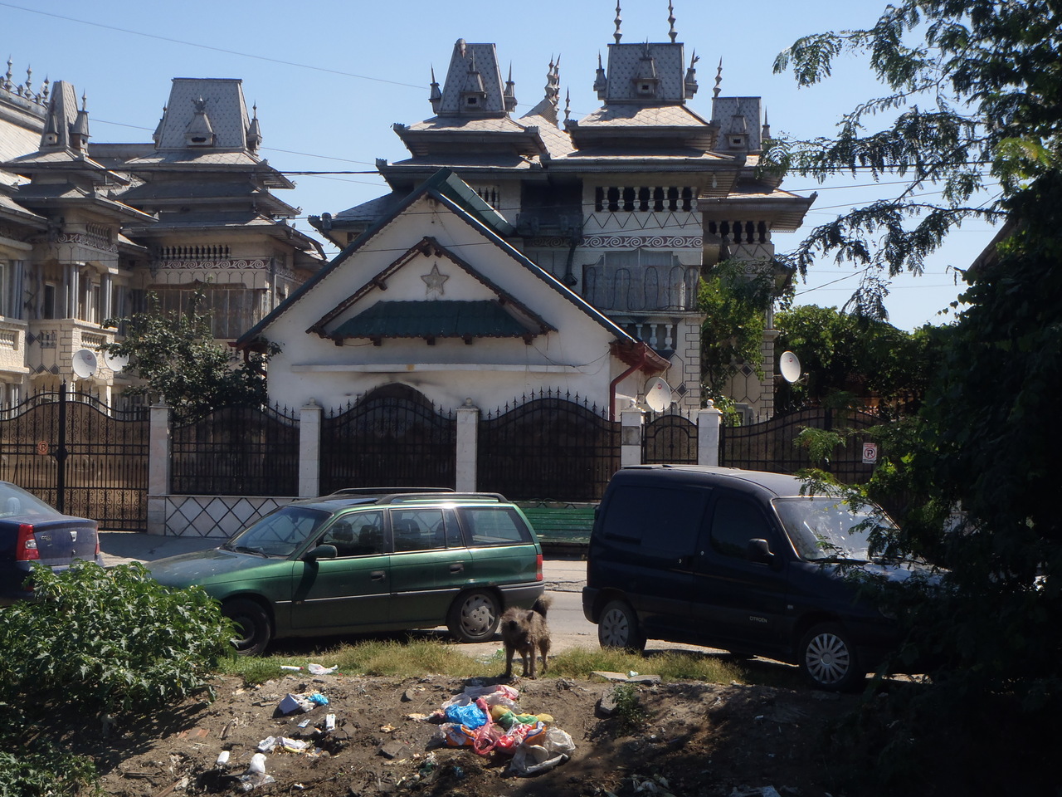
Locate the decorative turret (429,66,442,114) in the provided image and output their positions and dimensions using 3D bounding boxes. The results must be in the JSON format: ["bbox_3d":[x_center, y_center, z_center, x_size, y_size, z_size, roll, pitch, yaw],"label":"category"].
[{"bbox_3d":[-2.271,-7.407,41.800,0.420,1.150,0.550,0,-3,5],"label":"decorative turret"}]

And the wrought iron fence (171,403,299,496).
[{"bbox_3d":[-5.294,0.913,31.300,2.340,1.720,0.080,0,-3,10],"label":"wrought iron fence"}]

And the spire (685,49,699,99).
[{"bbox_3d":[3.754,-7.596,41.000,0.420,1.180,0.580,0,-3,5],"label":"spire"}]

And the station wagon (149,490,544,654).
[{"bbox_3d":[-1.961,1.691,17.585,4.280,1.490,1.690,2,-3,-33],"label":"station wagon"}]

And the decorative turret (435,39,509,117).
[{"bbox_3d":[-1.411,-7.549,41.600,1.680,1.920,1.600,0,-3,5],"label":"decorative turret"}]

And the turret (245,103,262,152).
[{"bbox_3d":[-9.177,-9.012,58.000,0.500,1.650,0.600,1,-1,3],"label":"turret"}]

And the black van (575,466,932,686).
[{"bbox_3d":[2.379,1.645,16.490,1.720,1.810,4.110,2,-1,-39],"label":"black van"}]

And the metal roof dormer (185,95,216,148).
[{"bbox_3d":[-9.697,-8.130,51.300,0.870,1.520,0.650,1,-1,5],"label":"metal roof dormer"}]

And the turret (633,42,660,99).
[{"bbox_3d":[2.645,-7.544,40.100,0.620,1.320,0.450,0,-3,5],"label":"turret"}]

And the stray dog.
[{"bbox_3d":[-0.047,2.081,15.200,0.290,0.700,0.750,1,-1,17],"label":"stray dog"}]

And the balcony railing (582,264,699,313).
[{"bbox_3d":[2.502,-2.502,39.800,2.660,1.100,0.200,0,-3,5],"label":"balcony railing"}]

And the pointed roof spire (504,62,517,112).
[{"bbox_3d":[-0.512,-7.354,41.500,0.420,1.150,0.550,0,-3,5],"label":"pointed roof spire"}]

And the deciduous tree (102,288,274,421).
[{"bbox_3d":[-6.965,0.158,35.500,3.500,4.810,3.300,1,-1,0],"label":"deciduous tree"}]

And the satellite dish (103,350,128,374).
[{"bbox_3d":[-11.601,-1.128,49.000,0.740,0.800,0.350,1,-11,-32],"label":"satellite dish"}]

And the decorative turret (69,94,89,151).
[{"bbox_3d":[-11.356,-6.962,44.000,0.450,1.470,0.600,0,-3,12],"label":"decorative turret"}]

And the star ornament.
[{"bbox_3d":[-1.813,-2.218,32.800,0.540,0.650,0.060,0,-3,10],"label":"star ornament"}]

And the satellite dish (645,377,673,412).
[{"bbox_3d":[2.689,-0.079,36.800,0.720,0.770,0.250,2,-13,-30],"label":"satellite dish"}]

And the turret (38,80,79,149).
[{"bbox_3d":[-13.786,-8.284,51.200,0.950,2.040,1.500,1,-1,3],"label":"turret"}]

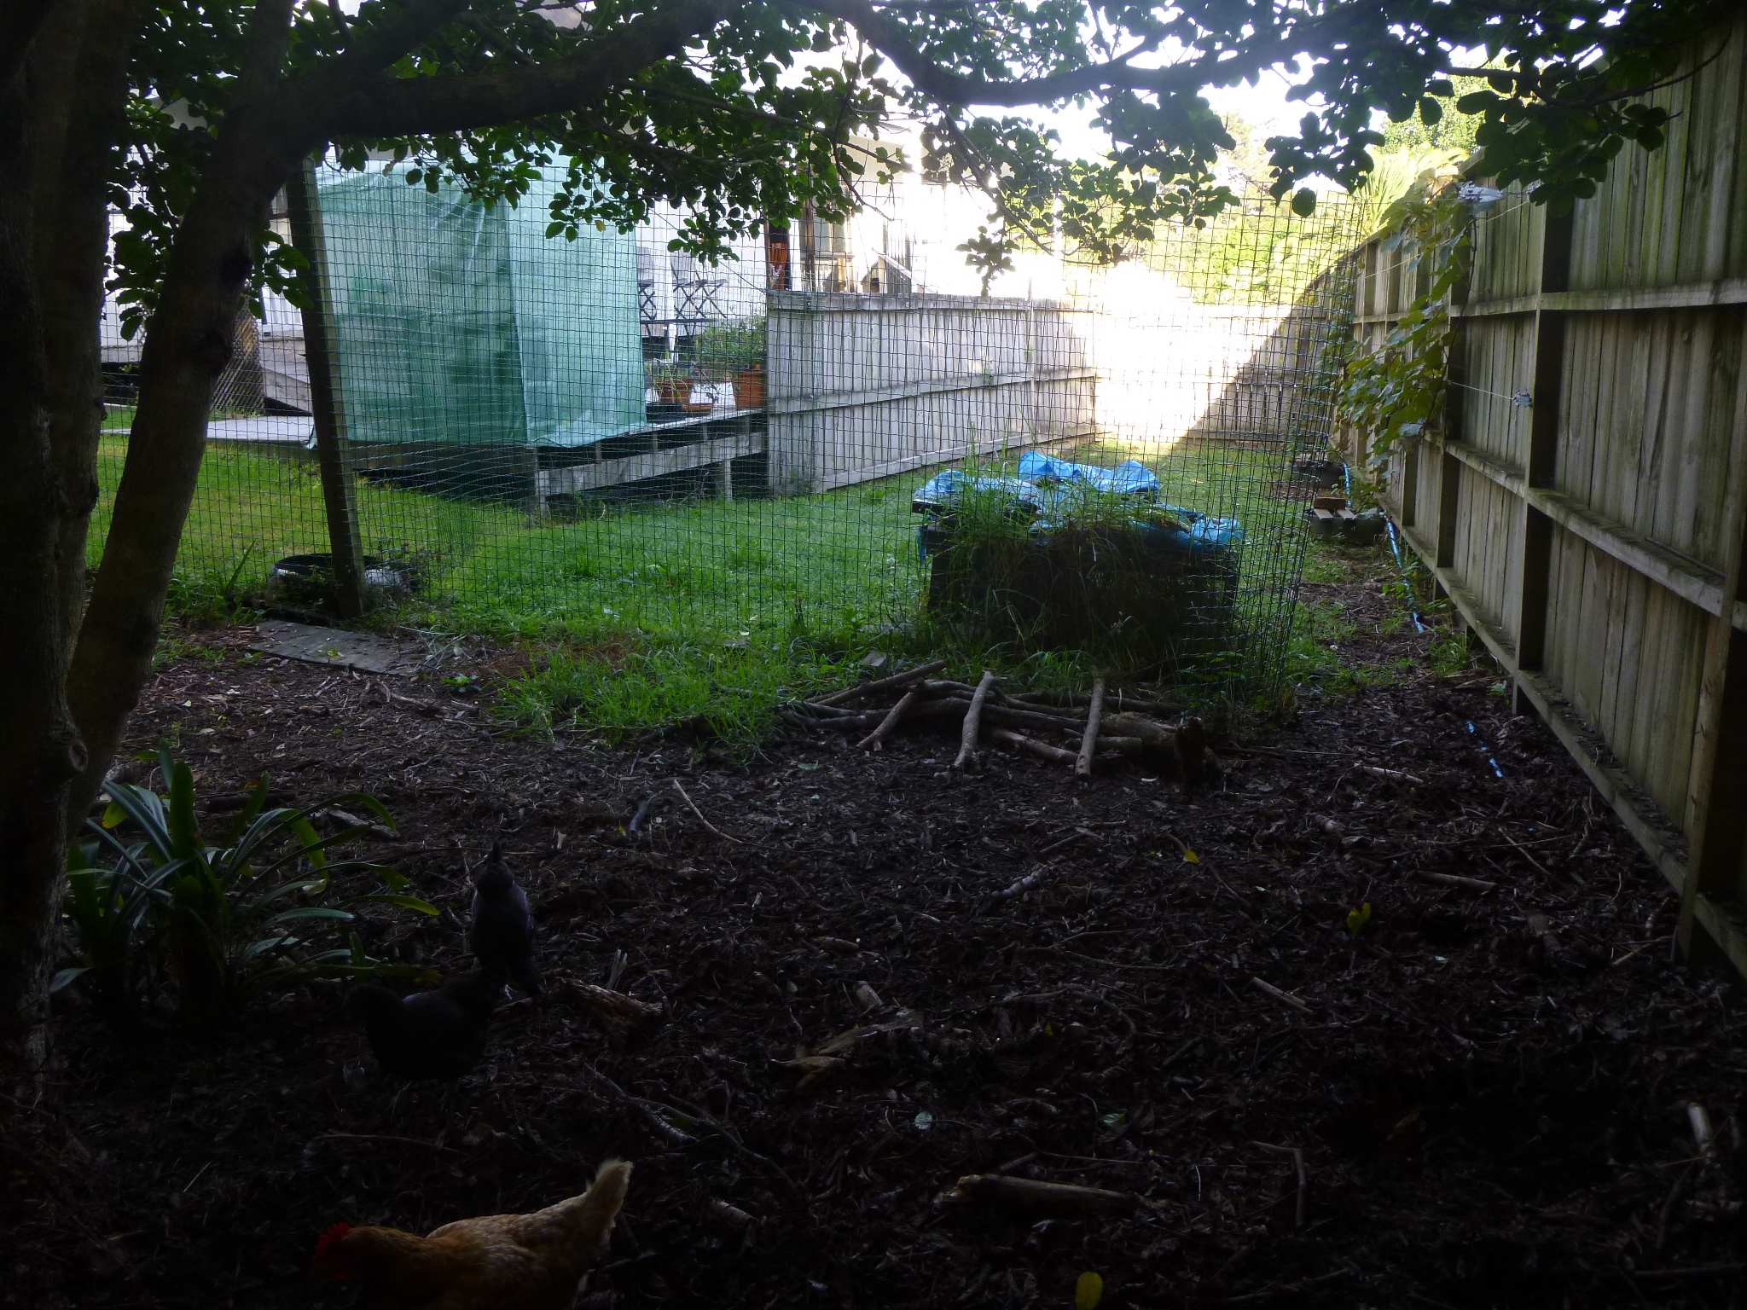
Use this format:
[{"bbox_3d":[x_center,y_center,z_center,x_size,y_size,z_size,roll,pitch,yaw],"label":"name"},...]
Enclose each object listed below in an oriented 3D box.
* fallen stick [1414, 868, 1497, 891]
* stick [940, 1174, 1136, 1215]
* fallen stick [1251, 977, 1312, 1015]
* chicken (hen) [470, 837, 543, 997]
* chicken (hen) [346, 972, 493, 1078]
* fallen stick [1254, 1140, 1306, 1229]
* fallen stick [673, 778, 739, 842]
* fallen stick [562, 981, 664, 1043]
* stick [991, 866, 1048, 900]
[{"bbox_3d":[1.292,0.501,2.802,0.166,0.022,0.022,6,15,28],"label":"fallen stick"},{"bbox_3d":[0.234,0.768,1.786,0.276,0.037,0.037,-1,14,5],"label":"stick"},{"bbox_3d":[0.754,0.631,2.335,0.018,0.018,0.140,-9,15,-29],"label":"fallen stick"},{"bbox_3d":[-0.709,0.522,2.476,0.145,0.250,0.290,-6,14,-16],"label":"chicken (hen)"},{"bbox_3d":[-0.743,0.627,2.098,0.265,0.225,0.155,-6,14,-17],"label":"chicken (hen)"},{"bbox_3d":[0.581,0.760,1.813,0.084,0.022,0.189,2,14,16],"label":"fallen stick"},{"bbox_3d":[-0.462,0.418,3.383,0.043,0.015,0.552,-8,15,-25],"label":"fallen stick"},{"bbox_3d":[-0.487,0.645,2.342,0.233,0.060,0.070,6,16,30],"label":"fallen stick"},{"bbox_3d":[0.334,0.516,2.855,0.025,0.024,0.219,11,19,43],"label":"stick"}]

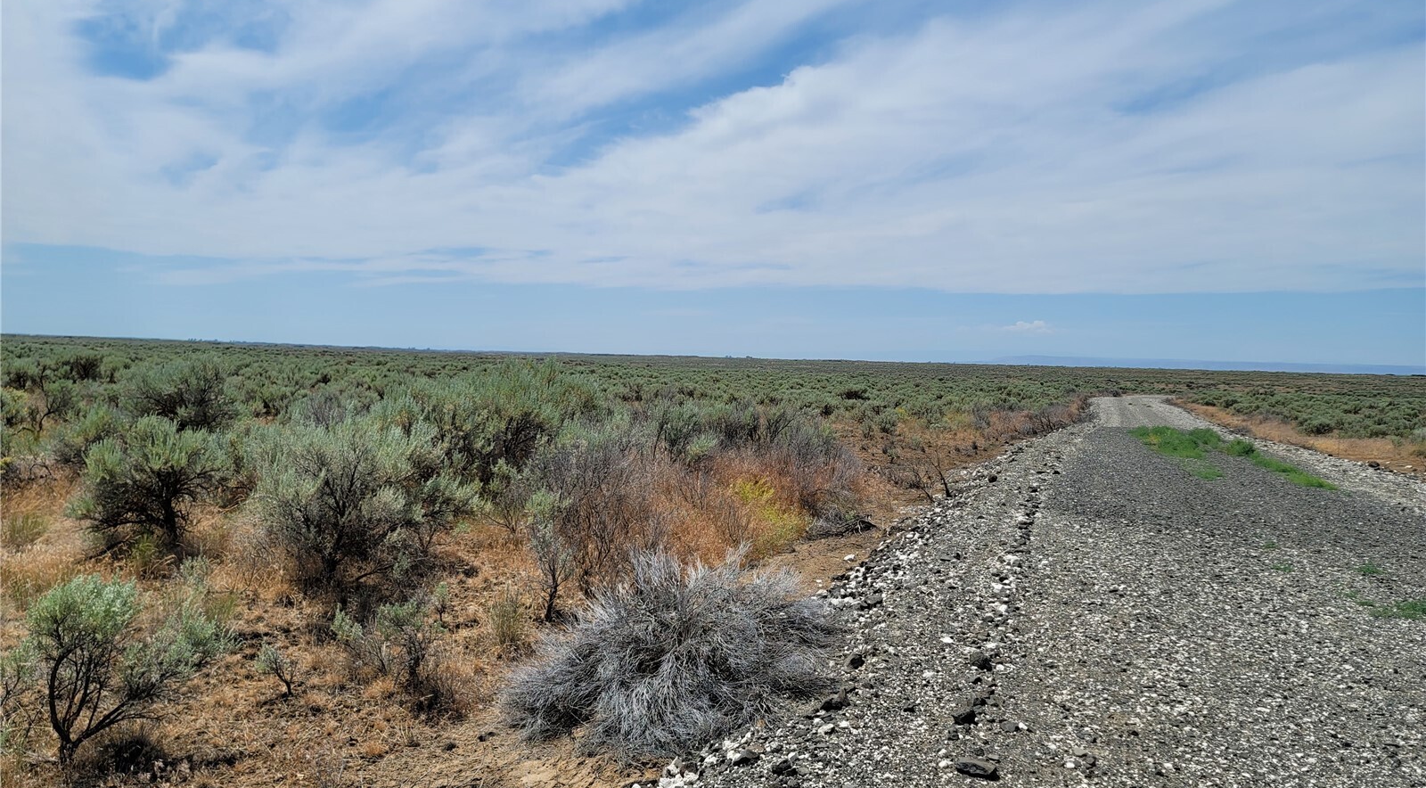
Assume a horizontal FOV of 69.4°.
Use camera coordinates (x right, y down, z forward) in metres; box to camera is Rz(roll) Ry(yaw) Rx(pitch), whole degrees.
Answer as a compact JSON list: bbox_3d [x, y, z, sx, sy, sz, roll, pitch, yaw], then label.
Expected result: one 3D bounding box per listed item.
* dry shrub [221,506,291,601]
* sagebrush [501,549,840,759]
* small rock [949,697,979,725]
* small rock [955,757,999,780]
[{"bbox_3d":[-3.394,1.180,7.652,0.497,0.668,0.448,1,2,-24],"label":"dry shrub"},{"bbox_3d":[-0.200,1.240,5.130,1.650,0.860,1.420,1,2,-2],"label":"sagebrush"},{"bbox_3d":[1.092,1.375,4.479,0.120,0.095,0.110,2,2,14],"label":"small rock"},{"bbox_3d":[0.996,1.415,3.893,0.160,0.060,0.100,2,2,15],"label":"small rock"}]

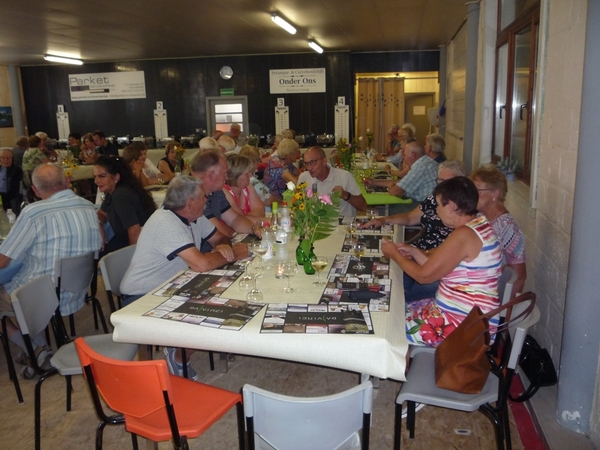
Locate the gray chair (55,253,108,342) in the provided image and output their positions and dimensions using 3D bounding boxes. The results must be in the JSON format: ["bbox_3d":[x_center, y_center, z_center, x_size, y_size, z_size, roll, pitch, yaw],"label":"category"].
[{"bbox_3d":[-1.633,0.494,3.433,0.530,0.790,0.460,1,12,10],"label":"gray chair"}]

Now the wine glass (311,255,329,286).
[{"bbox_3d":[0.093,0.215,2.448,0.080,0.135,0.080,1,12,12],"label":"wine glass"}]

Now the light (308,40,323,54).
[{"bbox_3d":[0.316,-3.460,10.097,0.140,0.110,1.550,1,13,11],"label":"light"}]

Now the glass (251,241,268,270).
[{"bbox_3d":[-0.215,0.157,2.705,0.083,0.142,0.083,1,13,11],"label":"glass"}]

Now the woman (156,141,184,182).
[{"bbox_3d":[-1.712,-0.491,7.115,0.500,1.280,0.700,4,12,25],"label":"woman"}]

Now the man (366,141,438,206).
[{"bbox_3d":[1.055,-0.190,5.092,0.850,1.250,0.580,1,13,8],"label":"man"}]

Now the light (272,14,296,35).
[{"bbox_3d":[-0.250,-3.226,8.374,0.140,0.110,1.360,1,12,12],"label":"light"}]

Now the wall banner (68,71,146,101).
[{"bbox_3d":[-4.671,-3.354,12.605,1.980,0.640,0.030,1,12,10],"label":"wall banner"}]

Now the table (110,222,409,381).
[{"bbox_3d":[0.018,0.525,3.155,1.160,0.750,2.380,1,12,10],"label":"table"}]

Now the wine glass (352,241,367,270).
[{"bbox_3d":[0.309,0.158,2.706,0.072,0.132,0.072,1,12,10],"label":"wine glass"}]

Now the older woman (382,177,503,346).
[{"bbox_3d":[0.675,0.374,2.598,0.680,1.230,0.500,1,12,13],"label":"older woman"}]

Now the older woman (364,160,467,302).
[{"bbox_3d":[0.821,0.197,3.423,0.700,1.200,0.550,-5,12,-17],"label":"older woman"}]

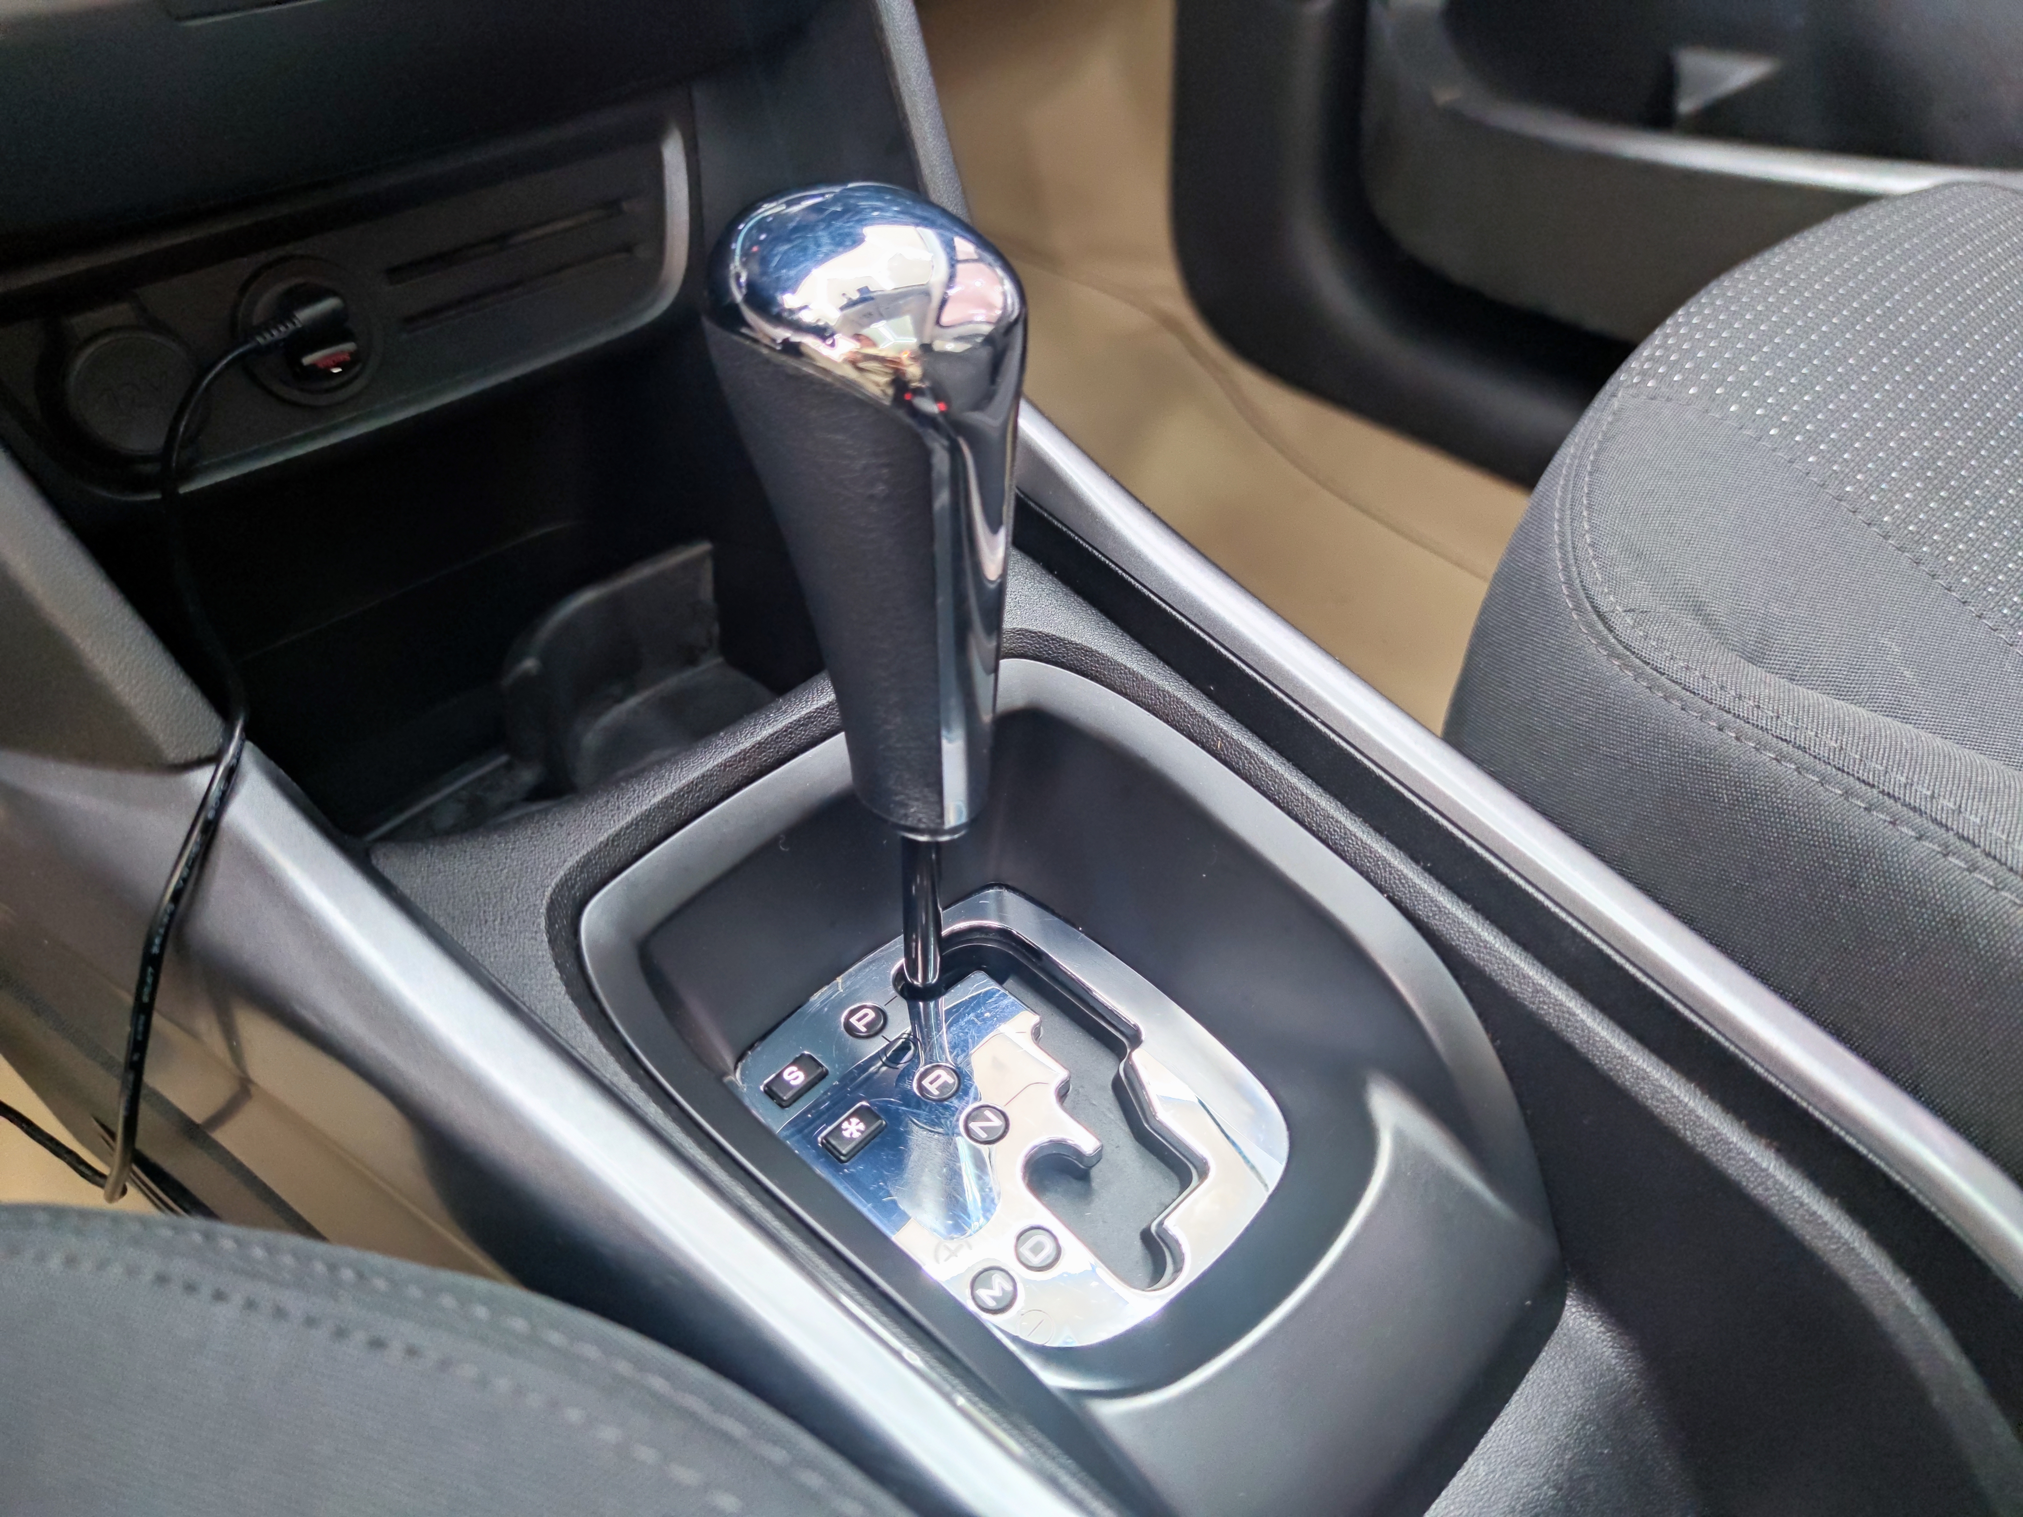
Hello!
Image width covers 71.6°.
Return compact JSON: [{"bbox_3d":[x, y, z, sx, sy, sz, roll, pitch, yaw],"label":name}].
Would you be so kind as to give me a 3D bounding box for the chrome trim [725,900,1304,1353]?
[{"bbox_3d":[0.004,0.077,0.314,0.104,0.013,0.098,37,44,19],"label":"chrome trim"}]

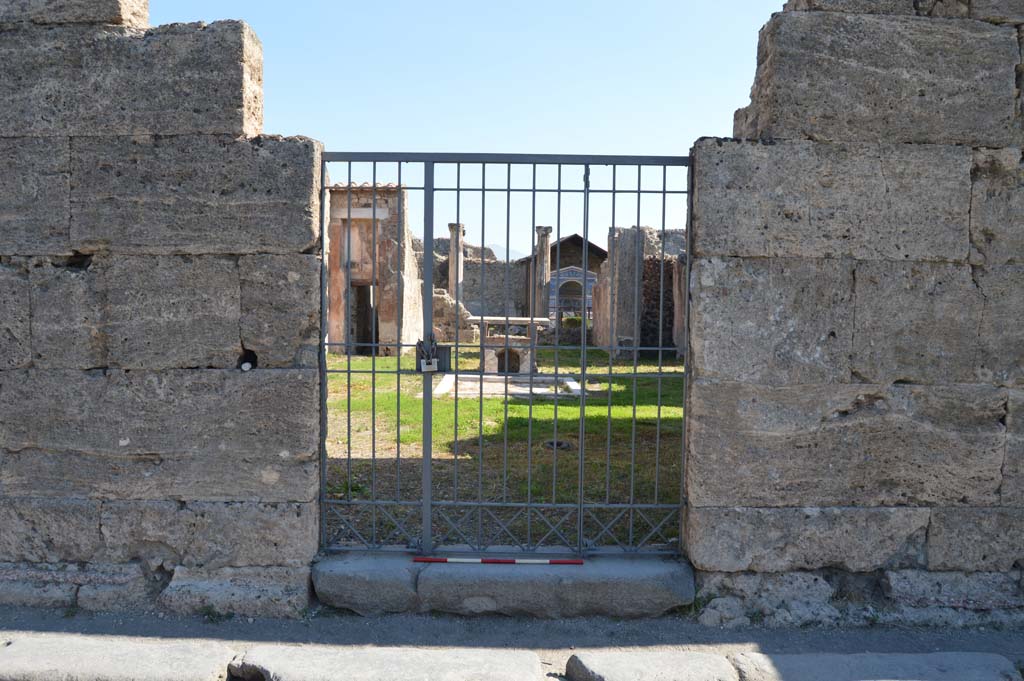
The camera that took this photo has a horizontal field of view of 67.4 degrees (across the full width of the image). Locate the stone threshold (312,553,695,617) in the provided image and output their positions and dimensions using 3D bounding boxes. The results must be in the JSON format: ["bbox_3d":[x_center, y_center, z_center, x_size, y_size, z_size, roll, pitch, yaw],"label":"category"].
[{"bbox_3d":[-0.047,1.397,4.492,2.126,0.195,0.520,1,3,-1],"label":"stone threshold"}]

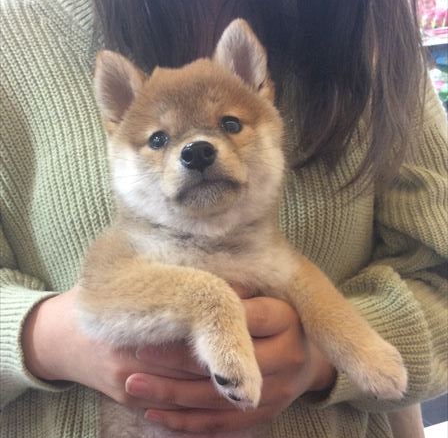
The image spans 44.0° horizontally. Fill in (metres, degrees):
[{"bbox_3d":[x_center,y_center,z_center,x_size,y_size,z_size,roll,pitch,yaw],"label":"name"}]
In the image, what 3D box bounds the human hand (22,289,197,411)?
[{"bbox_3d":[-0.080,0.090,0.390,0.122,0.070,0.060,13,9,13],"label":"human hand"}]

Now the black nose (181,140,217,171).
[{"bbox_3d":[-0.016,-0.038,0.340,0.020,0.017,0.014,-12,-12,-1],"label":"black nose"}]

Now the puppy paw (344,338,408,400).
[{"bbox_3d":[0.099,0.097,0.360,0.042,0.027,0.032,40,53,20],"label":"puppy paw"}]

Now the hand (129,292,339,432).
[{"bbox_3d":[0.005,0.098,0.375,0.132,0.085,0.062,-2,9,-15],"label":"hand"}]

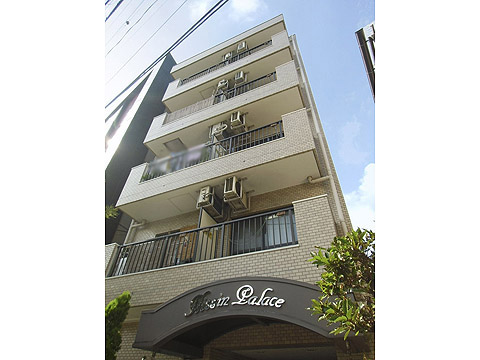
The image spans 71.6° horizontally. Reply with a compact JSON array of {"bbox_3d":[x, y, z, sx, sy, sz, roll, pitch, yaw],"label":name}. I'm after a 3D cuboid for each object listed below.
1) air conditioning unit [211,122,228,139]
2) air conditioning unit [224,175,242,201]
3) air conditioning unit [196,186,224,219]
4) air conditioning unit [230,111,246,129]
[{"bbox_3d":[-0.580,-1.447,10.700,0.280,0.510,0.700,-16,-45,22],"label":"air conditioning unit"},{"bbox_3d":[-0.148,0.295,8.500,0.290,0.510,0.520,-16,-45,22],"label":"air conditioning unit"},{"bbox_3d":[-0.761,0.635,8.943,0.280,0.500,0.760,-16,-45,22],"label":"air conditioning unit"},{"bbox_3d":[0.006,-1.677,10.357,0.290,0.510,0.690,-16,-45,22],"label":"air conditioning unit"}]

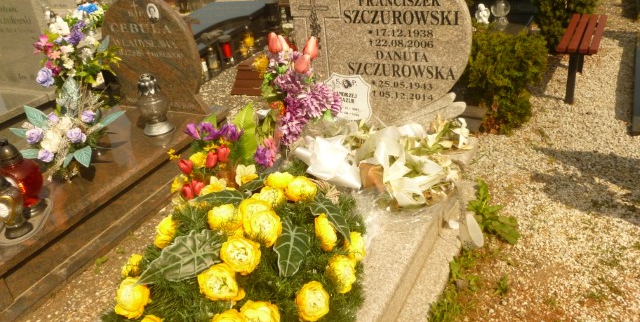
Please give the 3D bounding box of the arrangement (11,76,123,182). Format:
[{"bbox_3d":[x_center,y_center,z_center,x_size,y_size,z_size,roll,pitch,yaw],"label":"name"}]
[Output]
[{"bbox_3d":[-1.146,-0.142,2.340,0.420,0.350,0.330,9,33,28],"label":"arrangement"}]

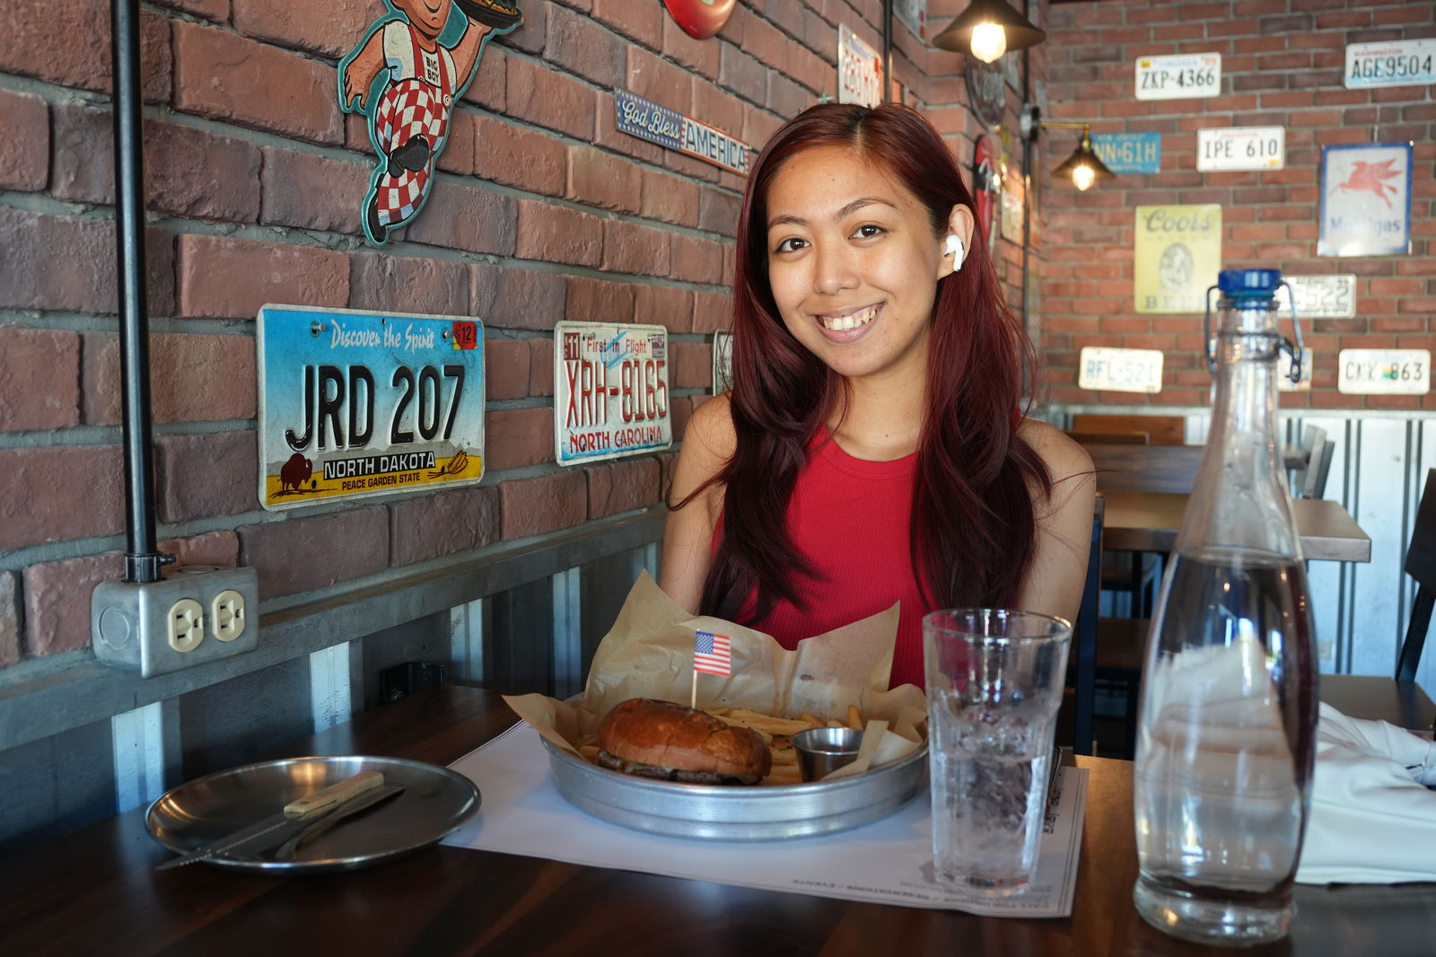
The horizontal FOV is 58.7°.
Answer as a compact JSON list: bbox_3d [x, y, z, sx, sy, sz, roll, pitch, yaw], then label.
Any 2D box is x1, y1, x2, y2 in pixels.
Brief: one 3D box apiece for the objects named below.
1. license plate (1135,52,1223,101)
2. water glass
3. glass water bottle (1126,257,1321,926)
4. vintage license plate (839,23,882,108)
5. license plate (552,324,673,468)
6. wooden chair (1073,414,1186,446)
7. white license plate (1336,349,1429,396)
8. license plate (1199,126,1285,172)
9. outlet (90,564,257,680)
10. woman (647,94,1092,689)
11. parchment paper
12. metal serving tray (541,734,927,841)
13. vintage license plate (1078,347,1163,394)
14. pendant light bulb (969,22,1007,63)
[{"bbox_3d":[1.675,-1.460,4.646,0.305,0.153,0.010,2,6,22],"label":"license plate"},{"bbox_3d":[0.149,0.148,0.693,0.080,0.144,0.080,2,6,22],"label":"water glass"},{"bbox_3d":[0.265,0.060,0.657,0.095,0.332,0.095,0,5,0],"label":"glass water bottle"},{"bbox_3d":[0.270,-0.743,2.390,0.010,0.153,0.305,2,6,22],"label":"vintage license plate"},{"bbox_3d":[-0.119,-0.102,1.477,0.012,0.152,0.305,2,6,21],"label":"license plate"},{"bbox_3d":[1.412,0.211,4.453,0.430,0.850,0.480,2,6,21],"label":"wooden chair"},{"bbox_3d":[2.446,-0.390,4.680,0.305,0.152,0.012,2,6,19],"label":"white license plate"},{"bbox_3d":[1.970,-1.237,4.800,0.305,0.152,0.012,2,6,19],"label":"license plate"},{"bbox_3d":[-0.350,0.090,0.829,0.042,0.058,0.105,2,6,22],"label":"outlet"},{"bbox_3d":[0.104,0.301,1.073,0.420,1.250,0.600,1,5,13],"label":"woman"},{"bbox_3d":[0.002,0.144,0.868,0.295,0.117,0.240,1,5,11],"label":"parchment paper"},{"bbox_3d":[0.013,0.185,0.867,0.262,0.037,0.262,0,5,0],"label":"metal serving tray"},{"bbox_3d":[1.520,-0.408,4.809,0.305,0.153,0.010,5,7,21],"label":"vintage license plate"},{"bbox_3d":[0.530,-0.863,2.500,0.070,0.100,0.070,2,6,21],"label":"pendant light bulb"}]

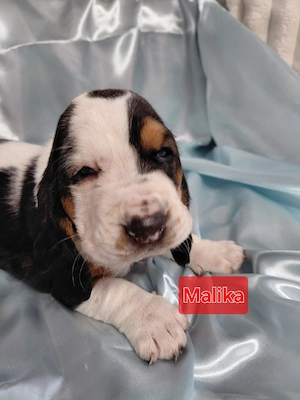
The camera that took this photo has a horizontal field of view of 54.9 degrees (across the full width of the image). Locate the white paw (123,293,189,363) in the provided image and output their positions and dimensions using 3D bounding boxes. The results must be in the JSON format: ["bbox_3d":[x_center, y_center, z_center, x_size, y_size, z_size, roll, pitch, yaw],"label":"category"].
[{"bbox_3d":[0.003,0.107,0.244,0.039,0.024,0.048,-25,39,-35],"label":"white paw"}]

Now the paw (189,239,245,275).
[{"bbox_3d":[0.073,0.062,0.319,0.051,0.024,0.039,3,31,4],"label":"paw"}]

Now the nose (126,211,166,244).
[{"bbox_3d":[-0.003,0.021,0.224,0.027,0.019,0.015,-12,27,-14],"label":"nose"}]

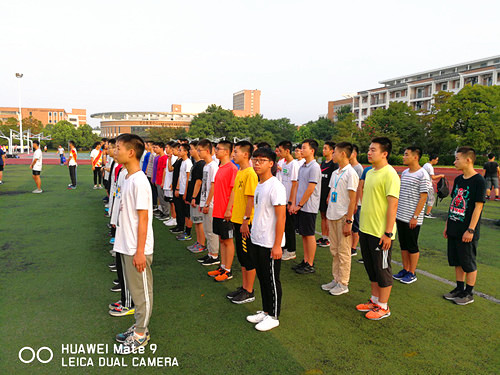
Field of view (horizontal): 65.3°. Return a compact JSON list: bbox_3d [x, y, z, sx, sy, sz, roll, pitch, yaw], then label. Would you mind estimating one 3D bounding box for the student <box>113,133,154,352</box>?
[{"bbox_3d":[-0.950,0.426,3.169,0.350,1.760,0.480,-1,6,-18],"label":"student"}]

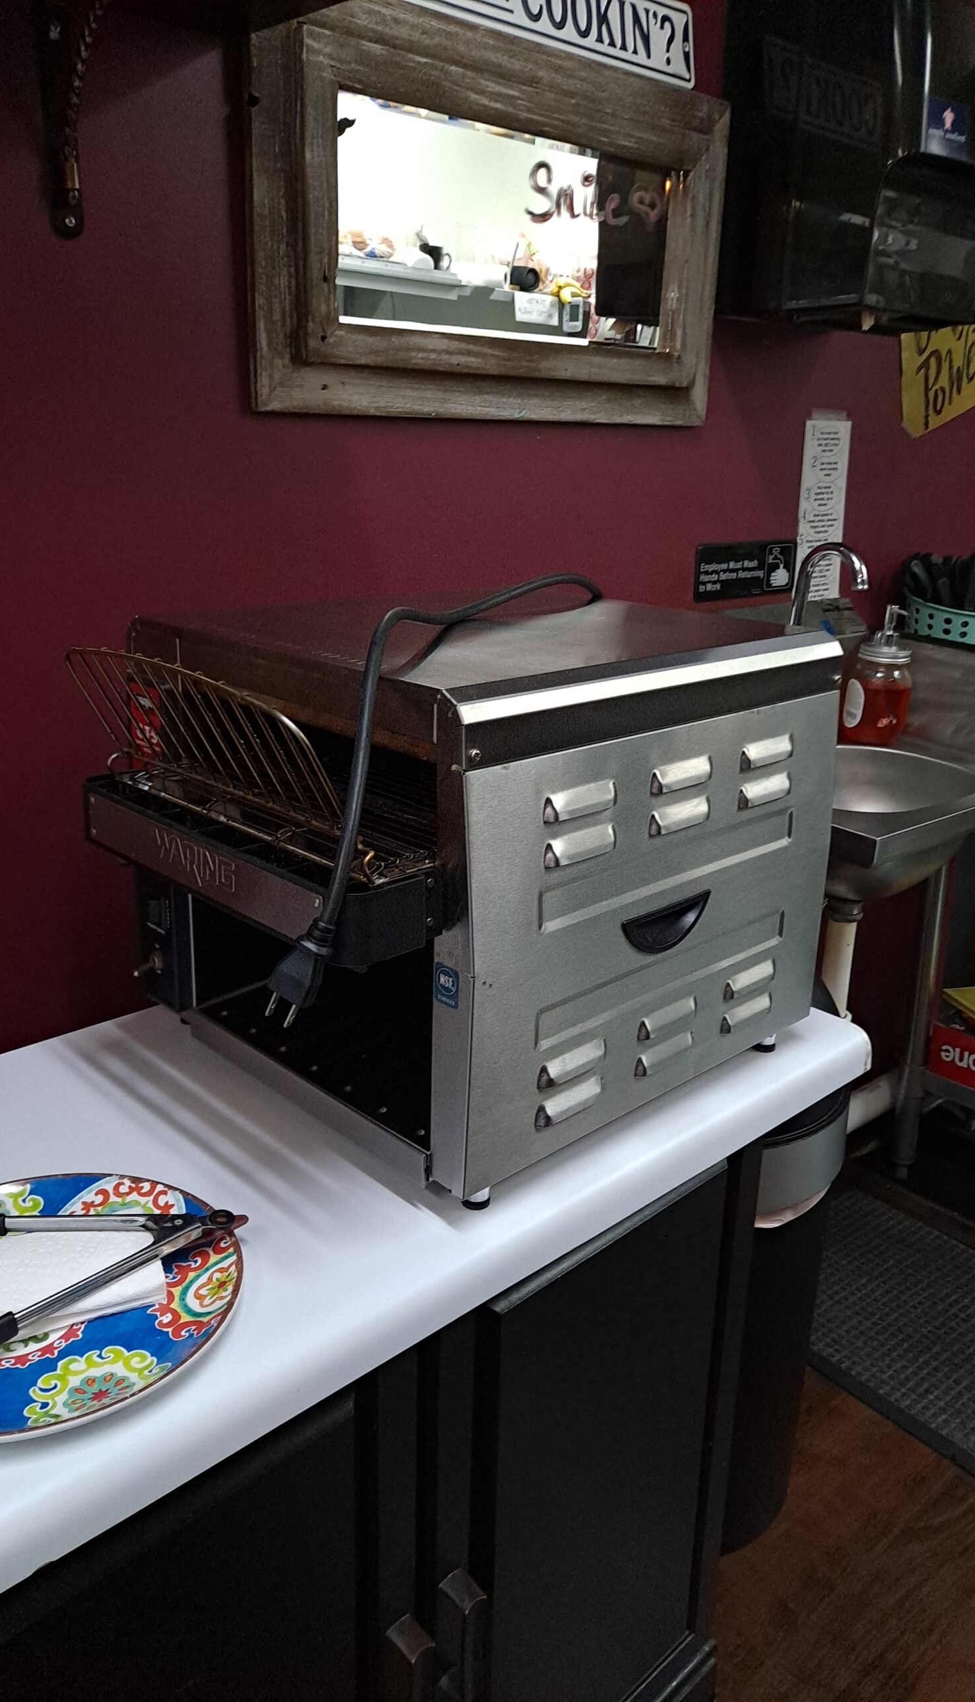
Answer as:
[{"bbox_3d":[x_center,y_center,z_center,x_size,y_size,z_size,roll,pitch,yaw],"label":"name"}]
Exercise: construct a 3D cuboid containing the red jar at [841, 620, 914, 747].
[{"bbox_3d":[0.582,-0.261,1.833,0.102,0.192,0.102,1,18,0],"label":"red jar"}]

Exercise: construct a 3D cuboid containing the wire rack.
[{"bbox_3d":[-0.186,-0.069,0.878,0.115,0.120,0.340,-16,24,-41],"label":"wire rack"}]

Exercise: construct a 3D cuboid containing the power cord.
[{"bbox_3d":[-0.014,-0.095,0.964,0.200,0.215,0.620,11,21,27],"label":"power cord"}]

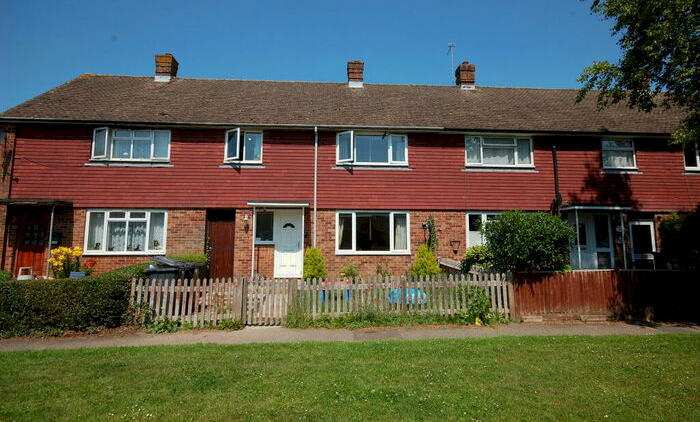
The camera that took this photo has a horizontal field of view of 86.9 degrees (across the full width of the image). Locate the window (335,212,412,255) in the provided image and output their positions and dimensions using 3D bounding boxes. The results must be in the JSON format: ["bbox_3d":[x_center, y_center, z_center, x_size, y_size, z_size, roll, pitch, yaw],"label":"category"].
[{"bbox_3d":[0.732,0.691,11.595,2.358,1.371,0.120,0,-7,-4],"label":"window"}]

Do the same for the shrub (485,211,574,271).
[{"bbox_3d":[4.699,1.117,9.683,2.240,2.225,1.900,0,-7,-4],"label":"shrub"}]

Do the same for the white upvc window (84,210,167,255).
[{"bbox_3d":[-6.695,0.653,11.082,2.350,1.340,0.120,0,-7,-4],"label":"white upvc window"}]

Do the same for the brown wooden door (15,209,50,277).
[{"bbox_3d":[-9.153,0.950,10.693,0.810,2.000,0.100,0,-7,-4],"label":"brown wooden door"}]

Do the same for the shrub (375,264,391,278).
[{"bbox_3d":[0.965,1.860,10.852,0.461,0.571,0.420,0,-7,-4],"label":"shrub"}]

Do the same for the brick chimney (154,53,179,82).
[{"bbox_3d":[-7.263,-5.541,14.627,0.620,1.270,0.640,0,-7,-4],"label":"brick chimney"}]

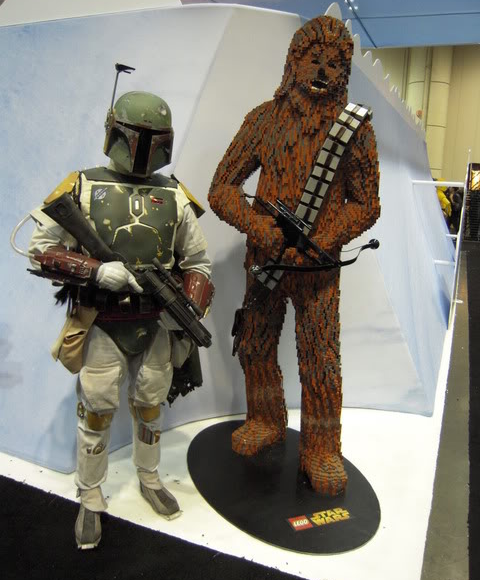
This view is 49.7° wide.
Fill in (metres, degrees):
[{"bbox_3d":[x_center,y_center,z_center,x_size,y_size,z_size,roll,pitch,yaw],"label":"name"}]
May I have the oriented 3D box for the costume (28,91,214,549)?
[{"bbox_3d":[-0.470,0.133,2.135,0.760,1.824,0.588,-3,13,-22],"label":"costume"}]

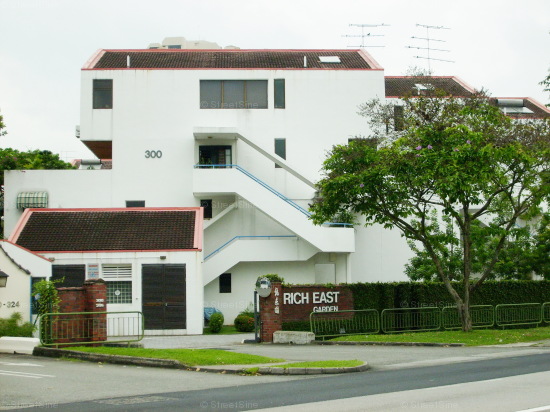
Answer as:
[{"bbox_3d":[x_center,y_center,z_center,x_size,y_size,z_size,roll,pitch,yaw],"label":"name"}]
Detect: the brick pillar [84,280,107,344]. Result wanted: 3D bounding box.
[{"bbox_3d":[-5.274,3.157,28.502,0.460,1.900,0.460,4,-7,-43],"label":"brick pillar"}]

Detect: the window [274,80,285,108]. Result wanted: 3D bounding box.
[{"bbox_3d":[0.244,-5.464,47.308,0.550,1.480,0.120,0,-5,-3],"label":"window"}]

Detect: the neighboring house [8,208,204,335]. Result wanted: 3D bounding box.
[{"bbox_3d":[-6.670,2.516,39.346,7.500,5.250,5.200,0,-5,-3],"label":"neighboring house"}]

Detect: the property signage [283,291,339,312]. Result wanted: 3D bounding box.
[{"bbox_3d":[1.174,3.017,30.382,2.504,0.639,0.060,4,-7,-43],"label":"property signage"}]

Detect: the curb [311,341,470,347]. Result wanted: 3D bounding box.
[{"bbox_3d":[3.100,3.805,26.805,4.351,0.130,0.220,-3,-5,23],"label":"curb"}]

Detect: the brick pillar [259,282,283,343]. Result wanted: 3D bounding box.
[{"bbox_3d":[-0.112,3.367,30.745,0.440,1.870,0.500,4,-7,-45],"label":"brick pillar"}]

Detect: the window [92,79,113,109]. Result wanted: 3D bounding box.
[{"bbox_3d":[-8.232,-5.342,46.356,0.944,1.425,0.120,0,-5,-3],"label":"window"}]

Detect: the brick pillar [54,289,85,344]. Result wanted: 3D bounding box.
[{"bbox_3d":[-5.303,2.863,25.051,0.850,1.520,0.380,4,-7,-45],"label":"brick pillar"}]

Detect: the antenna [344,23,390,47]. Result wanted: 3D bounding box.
[{"bbox_3d":[4.770,-8.809,50.500,2.500,1.450,1.100,0,-5,-3],"label":"antenna"}]

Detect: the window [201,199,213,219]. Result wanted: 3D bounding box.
[{"bbox_3d":[-3.253,0.158,46.121,0.555,0.883,0.120,0,-5,-3],"label":"window"}]

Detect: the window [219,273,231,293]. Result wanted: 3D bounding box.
[{"bbox_3d":[-2.363,3.708,46.350,0.560,0.940,0.120,0,-5,-3],"label":"window"}]

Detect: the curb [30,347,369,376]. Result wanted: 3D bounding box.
[{"bbox_3d":[-2.706,3.478,21.820,10.060,0.200,2.290,-4,-6,33],"label":"curb"}]

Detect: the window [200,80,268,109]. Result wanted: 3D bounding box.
[{"bbox_3d":[-1.976,-5.371,46.671,3.275,1.421,0.120,0,-5,-3],"label":"window"}]

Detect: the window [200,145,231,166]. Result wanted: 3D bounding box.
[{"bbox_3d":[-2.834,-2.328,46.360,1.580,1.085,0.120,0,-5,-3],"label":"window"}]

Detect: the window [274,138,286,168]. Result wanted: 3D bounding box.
[{"bbox_3d":[0.277,-2.550,47.054,0.550,1.450,0.120,0,-5,-3],"label":"window"}]

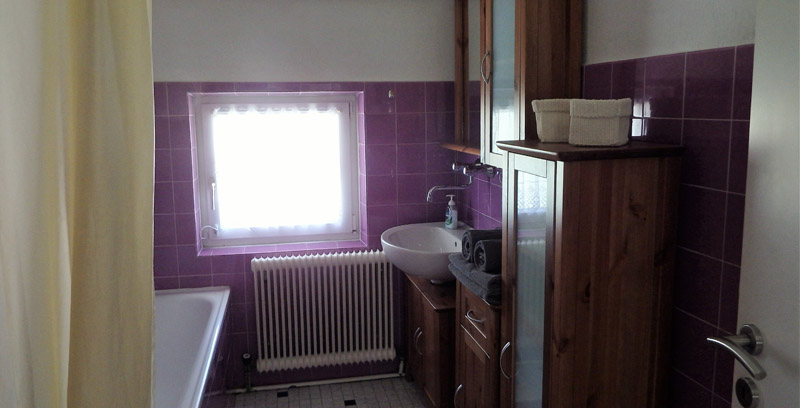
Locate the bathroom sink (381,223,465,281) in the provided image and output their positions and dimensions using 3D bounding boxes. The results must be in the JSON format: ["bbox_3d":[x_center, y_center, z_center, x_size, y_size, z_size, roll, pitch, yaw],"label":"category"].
[{"bbox_3d":[0.147,0.261,2.567,0.470,0.226,0.643,-3,10,-13],"label":"bathroom sink"}]

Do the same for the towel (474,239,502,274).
[{"bbox_3d":[0.374,0.167,1.860,0.230,0.110,0.110,-3,10,-13],"label":"towel"}]

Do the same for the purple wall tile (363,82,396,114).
[{"bbox_3d":[-0.089,-0.522,2.748,0.152,0.151,0.012,-3,10,-13],"label":"purple wall tile"}]

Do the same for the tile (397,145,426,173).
[{"bbox_3d":[0.060,-0.224,2.770,0.150,0.150,0.010,-2,9,-10],"label":"tile"}]

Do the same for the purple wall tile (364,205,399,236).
[{"bbox_3d":[-0.084,0.081,2.853,0.152,0.151,0.012,-3,10,-13],"label":"purple wall tile"}]

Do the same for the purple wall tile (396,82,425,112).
[{"bbox_3d":[0.061,-0.529,2.784,0.152,0.151,0.012,-3,10,-13],"label":"purple wall tile"}]

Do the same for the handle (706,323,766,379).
[{"bbox_3d":[0.587,0.249,0.936,0.075,0.055,0.150,0,9,5],"label":"handle"}]

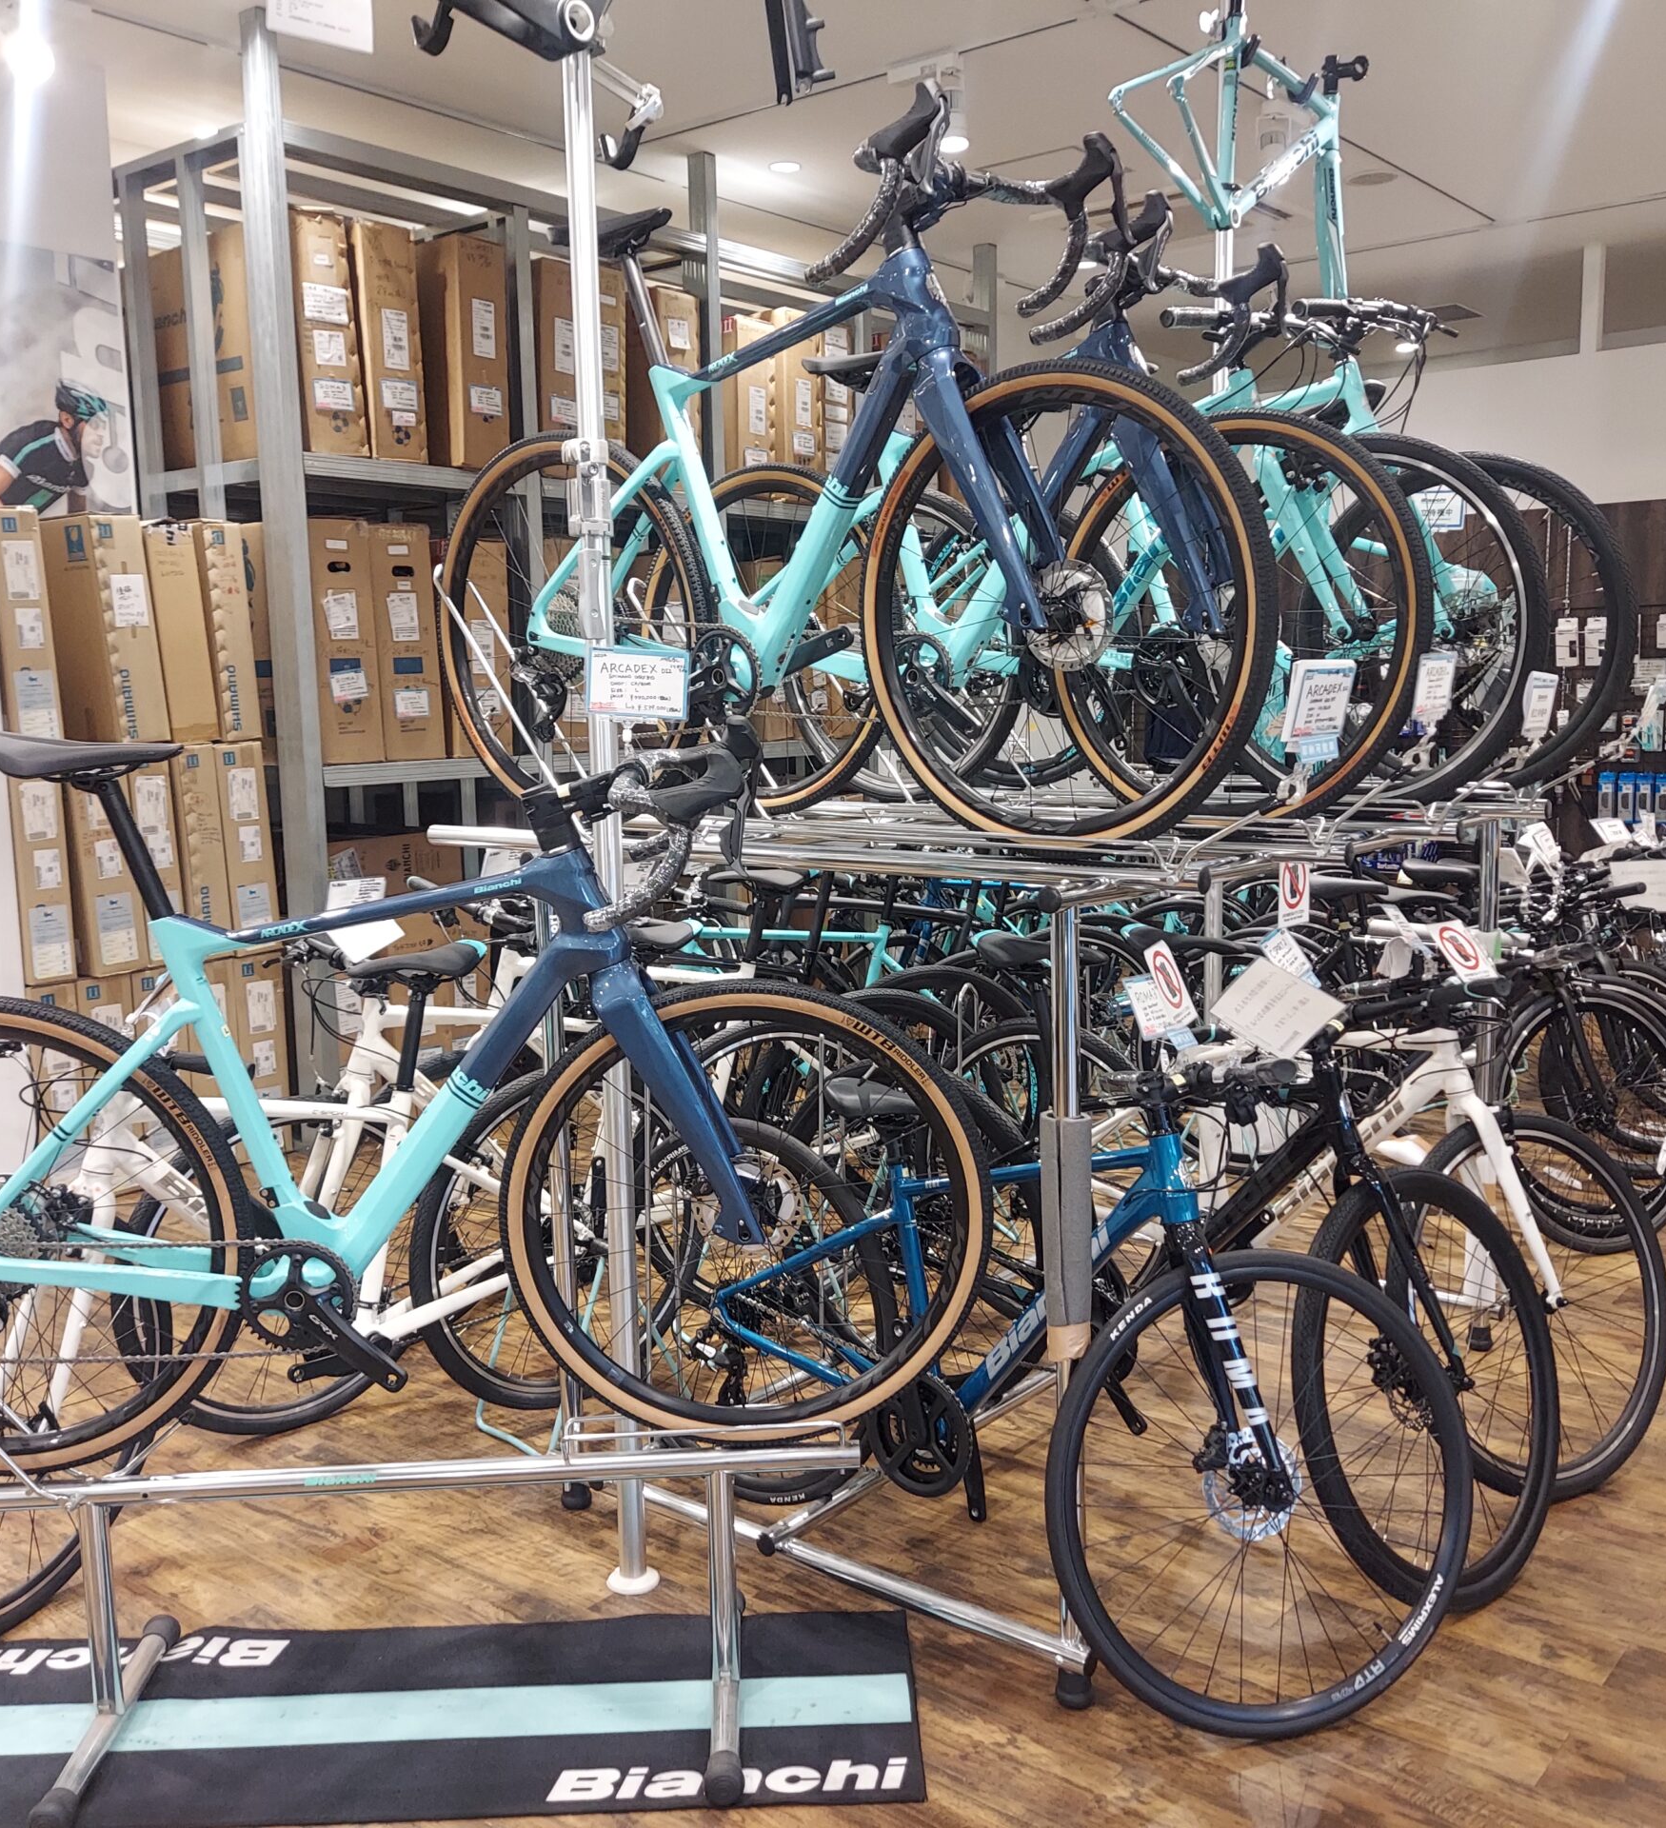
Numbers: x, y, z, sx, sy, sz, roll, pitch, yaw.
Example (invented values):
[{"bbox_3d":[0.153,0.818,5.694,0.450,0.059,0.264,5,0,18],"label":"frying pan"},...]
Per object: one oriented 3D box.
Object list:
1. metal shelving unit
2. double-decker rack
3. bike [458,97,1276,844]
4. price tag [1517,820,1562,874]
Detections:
[{"bbox_3d":[-0.743,-1.237,7.349,0.820,3.550,4.100,5,10,39],"label":"metal shelving unit"},{"bbox_3d":[0.329,0.402,3.552,1.670,1.240,1.680,5,10,39],"label":"double-decker rack"},{"bbox_3d":[-0.089,-0.637,2.817,1.735,1.050,0.460,5,10,39],"label":"bike"},{"bbox_3d":[1.824,-0.175,4.550,0.110,0.150,0.030,-20,4,-34],"label":"price tag"}]

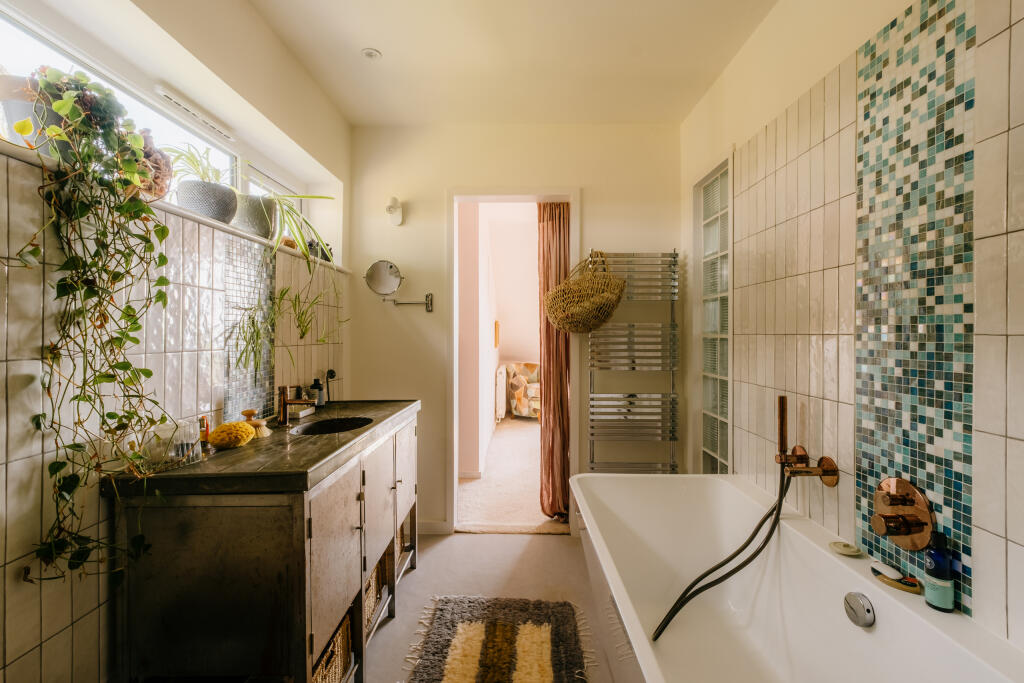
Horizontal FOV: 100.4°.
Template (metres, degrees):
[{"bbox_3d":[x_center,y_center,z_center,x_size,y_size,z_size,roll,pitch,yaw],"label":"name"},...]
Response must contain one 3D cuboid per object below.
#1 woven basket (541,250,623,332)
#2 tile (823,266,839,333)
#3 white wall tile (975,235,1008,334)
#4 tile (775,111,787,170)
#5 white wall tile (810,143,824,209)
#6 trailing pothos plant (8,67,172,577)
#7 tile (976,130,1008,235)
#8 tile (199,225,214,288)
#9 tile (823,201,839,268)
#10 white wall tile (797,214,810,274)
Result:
[{"bbox_3d":[0.400,-0.278,2.370,0.450,0.440,0.250,0,1,0],"label":"woven basket"},{"bbox_3d":[0.993,-0.123,1.323,0.009,0.202,0.063,0,0,0],"label":"tile"},{"bbox_3d":[0.999,-0.116,0.886,0.010,0.202,0.062,0,1,0],"label":"white wall tile"},{"bbox_3d":[1.001,-0.743,1.581,0.010,0.203,0.062,0,1,1],"label":"tile"},{"bbox_3d":[0.984,-0.528,1.366,0.010,0.200,0.060,0,0,0],"label":"white wall tile"},{"bbox_3d":[-0.946,-0.064,0.994,0.300,1.060,0.400,0,1,1],"label":"trailing pothos plant"},{"bbox_3d":[0.989,-0.319,0.877,0.009,0.202,0.058,0,0,0],"label":"tile"},{"bbox_3d":[-0.994,-0.274,1.379,0.009,0.202,0.062,0,0,1],"label":"tile"},{"bbox_3d":[0.998,-0.331,1.328,0.010,0.203,0.062,0,1,1],"label":"tile"},{"bbox_3d":[1.000,-0.335,1.456,0.010,0.203,0.062,0,1,1],"label":"white wall tile"}]

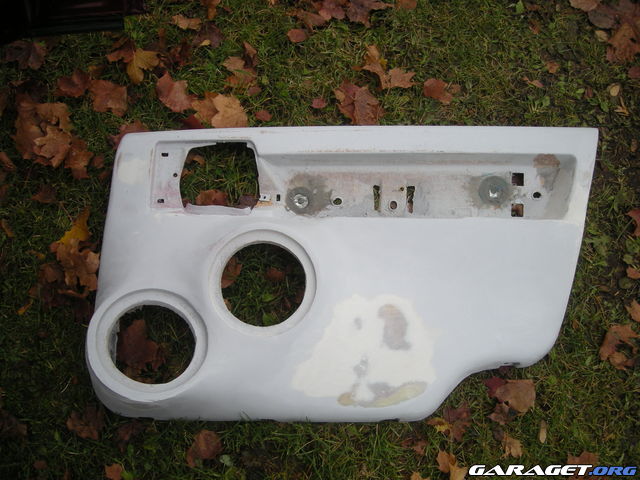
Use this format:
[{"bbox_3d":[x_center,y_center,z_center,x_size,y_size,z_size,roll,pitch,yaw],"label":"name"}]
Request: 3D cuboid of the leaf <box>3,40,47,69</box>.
[{"bbox_3d":[-0.644,-0.402,1.410,0.095,0.025,0.079,-8,70,-3],"label":"leaf"}]

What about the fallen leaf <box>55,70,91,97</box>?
[{"bbox_3d":[-0.530,-0.335,1.386,0.075,0.025,0.061,-28,72,-10],"label":"fallen leaf"}]

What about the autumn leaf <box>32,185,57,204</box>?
[{"bbox_3d":[-0.552,-0.091,1.301,0.053,0.018,0.040,6,70,2],"label":"autumn leaf"}]

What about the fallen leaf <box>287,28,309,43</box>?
[{"bbox_3d":[-0.050,-0.454,1.437,0.044,0.010,0.039,6,70,2],"label":"fallen leaf"}]

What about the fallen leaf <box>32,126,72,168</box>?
[{"bbox_3d":[-0.523,-0.183,1.263,0.075,0.022,0.067,29,73,10],"label":"fallen leaf"}]

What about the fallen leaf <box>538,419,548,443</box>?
[{"bbox_3d":[0.375,0.321,1.086,0.014,0.010,0.038,17,71,6],"label":"fallen leaf"}]

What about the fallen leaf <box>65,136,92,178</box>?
[{"bbox_3d":[-0.467,-0.158,1.255,0.054,0.020,0.090,1,70,0],"label":"fallen leaf"}]

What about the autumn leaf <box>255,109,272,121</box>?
[{"bbox_3d":[-0.119,-0.264,1.360,0.036,0.012,0.026,6,70,2],"label":"autumn leaf"}]

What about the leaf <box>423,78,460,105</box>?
[{"bbox_3d":[0.259,-0.320,1.384,0.066,0.018,0.054,26,72,9],"label":"leaf"}]

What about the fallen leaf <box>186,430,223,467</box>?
[{"bbox_3d":[-0.205,0.367,1.132,0.051,0.022,0.071,34,74,12],"label":"fallen leaf"}]

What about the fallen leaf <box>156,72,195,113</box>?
[{"bbox_3d":[-0.311,-0.315,1.380,0.069,0.022,0.109,-29,73,-10],"label":"fallen leaf"}]

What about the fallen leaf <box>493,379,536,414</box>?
[{"bbox_3d":[0.351,0.276,1.165,0.077,0.022,0.067,14,71,5],"label":"fallen leaf"}]

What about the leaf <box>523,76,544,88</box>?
[{"bbox_3d":[0.459,-0.340,1.395,0.049,0.011,0.015,27,72,9],"label":"leaf"}]

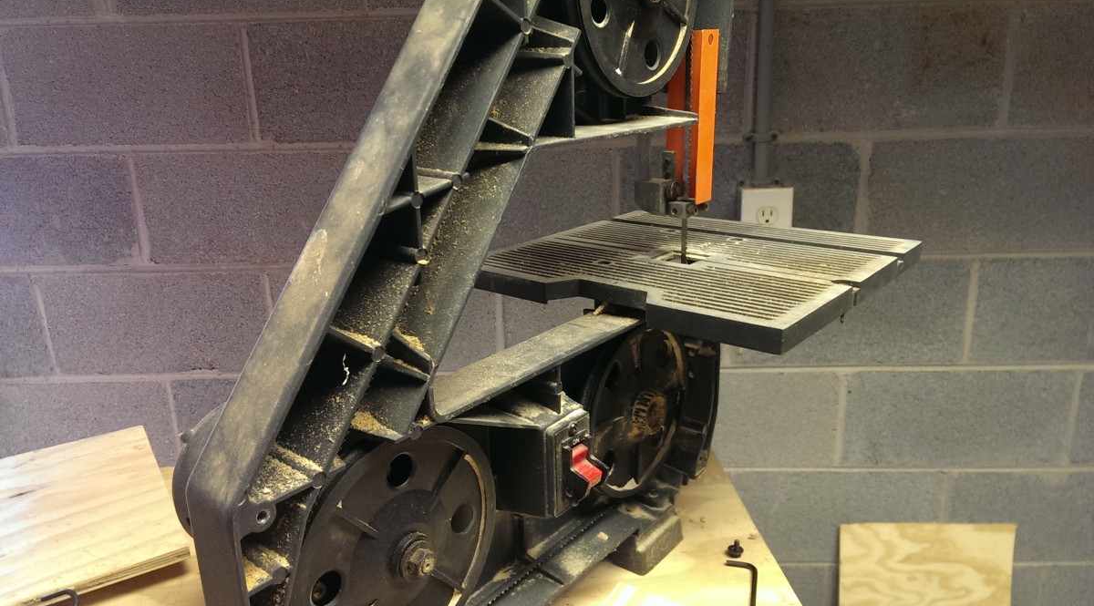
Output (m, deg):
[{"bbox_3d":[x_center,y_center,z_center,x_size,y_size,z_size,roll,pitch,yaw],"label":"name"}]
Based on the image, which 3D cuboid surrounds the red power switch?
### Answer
[{"bbox_3d":[0.030,0.118,0.594,0.018,0.027,0.016,12,21,37],"label":"red power switch"}]

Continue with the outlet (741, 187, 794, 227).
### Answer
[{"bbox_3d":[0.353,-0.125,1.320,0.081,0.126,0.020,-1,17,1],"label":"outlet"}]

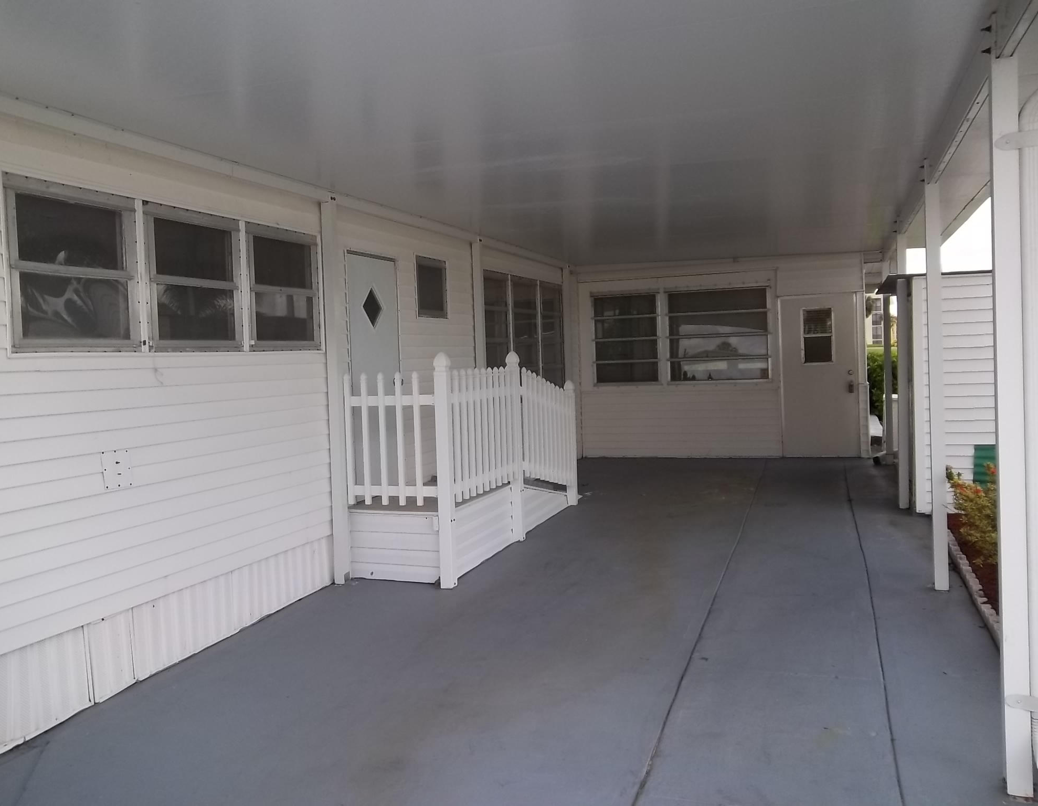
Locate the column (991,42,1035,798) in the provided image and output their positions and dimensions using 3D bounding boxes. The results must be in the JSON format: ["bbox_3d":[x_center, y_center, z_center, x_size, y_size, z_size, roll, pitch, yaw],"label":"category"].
[{"bbox_3d":[1.605,0.092,2.835,0.076,2.402,0.076,-1,3,20],"label":"column"}]

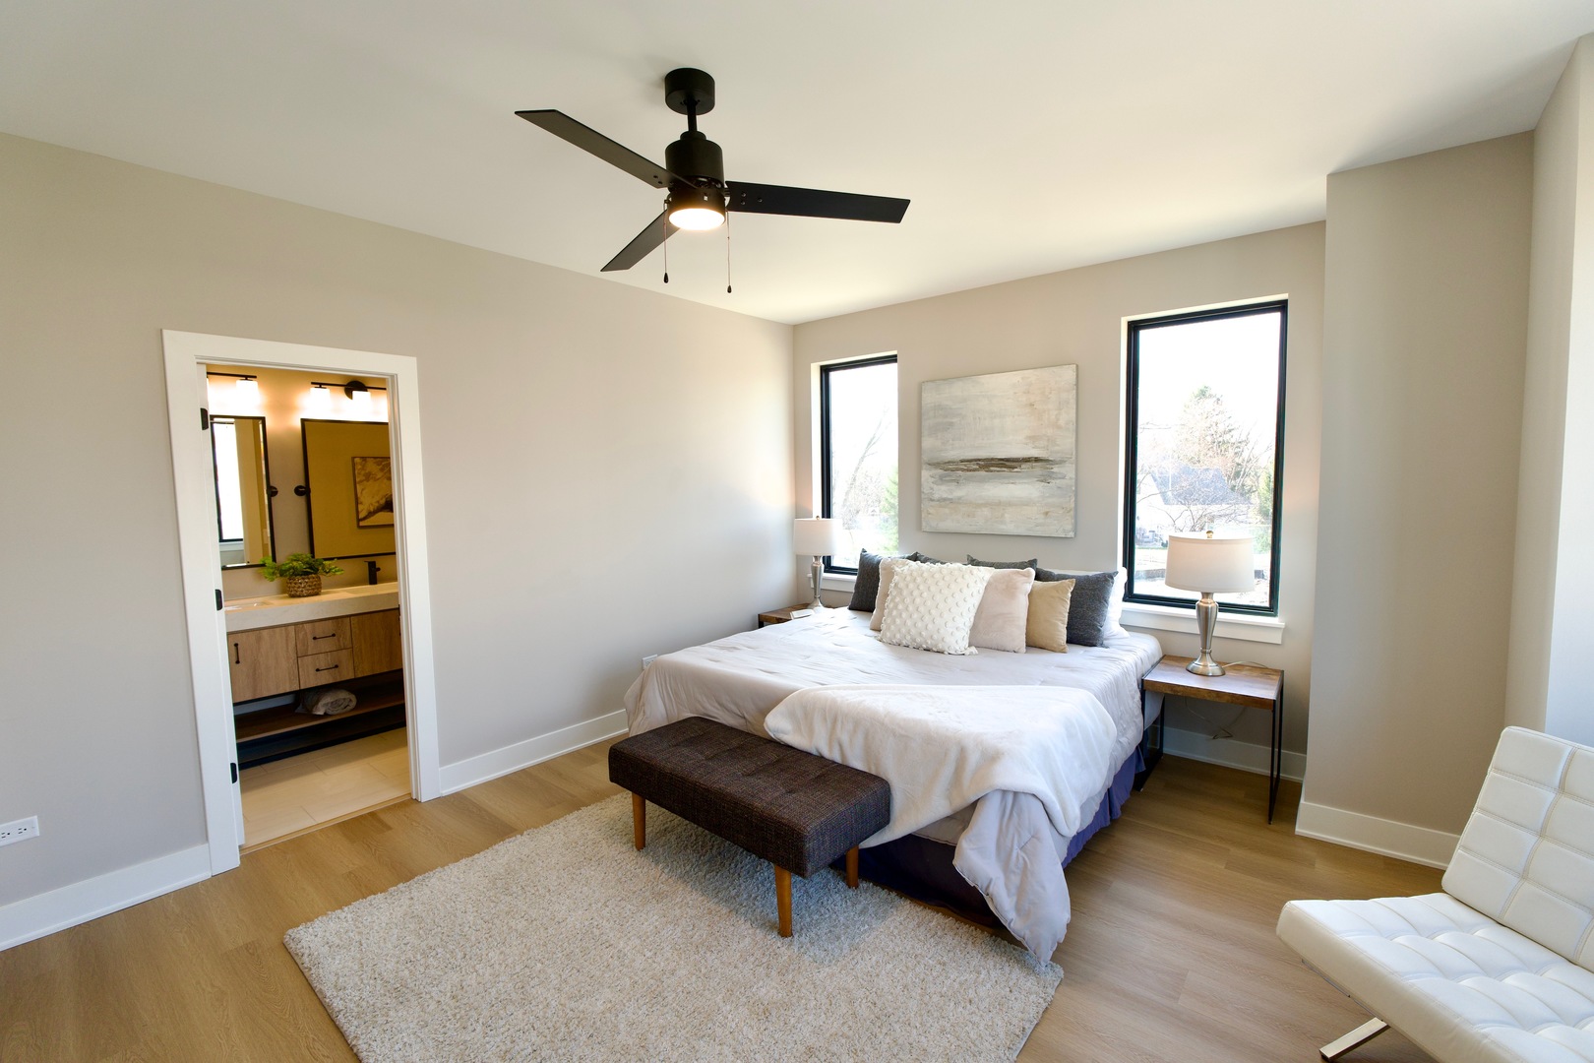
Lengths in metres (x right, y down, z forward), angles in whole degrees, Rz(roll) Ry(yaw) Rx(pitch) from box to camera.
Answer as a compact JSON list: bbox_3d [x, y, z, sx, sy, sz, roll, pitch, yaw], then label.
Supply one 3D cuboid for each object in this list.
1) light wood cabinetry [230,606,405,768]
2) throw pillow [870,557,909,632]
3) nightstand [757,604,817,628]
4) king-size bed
[{"bbox_3d":[-3.020,0.897,4.169,0.550,0.780,1.480,3,6,41],"label":"light wood cabinetry"},{"bbox_3d":[0.658,0.381,3.839,0.450,0.440,0.150,3,-11,40],"label":"throw pillow"},{"bbox_3d":[0.098,0.890,4.987,0.520,0.560,0.550,3,6,39],"label":"nightstand"},{"bbox_3d":[0.607,0.958,3.517,2.100,0.640,2.000,3,6,39],"label":"king-size bed"}]

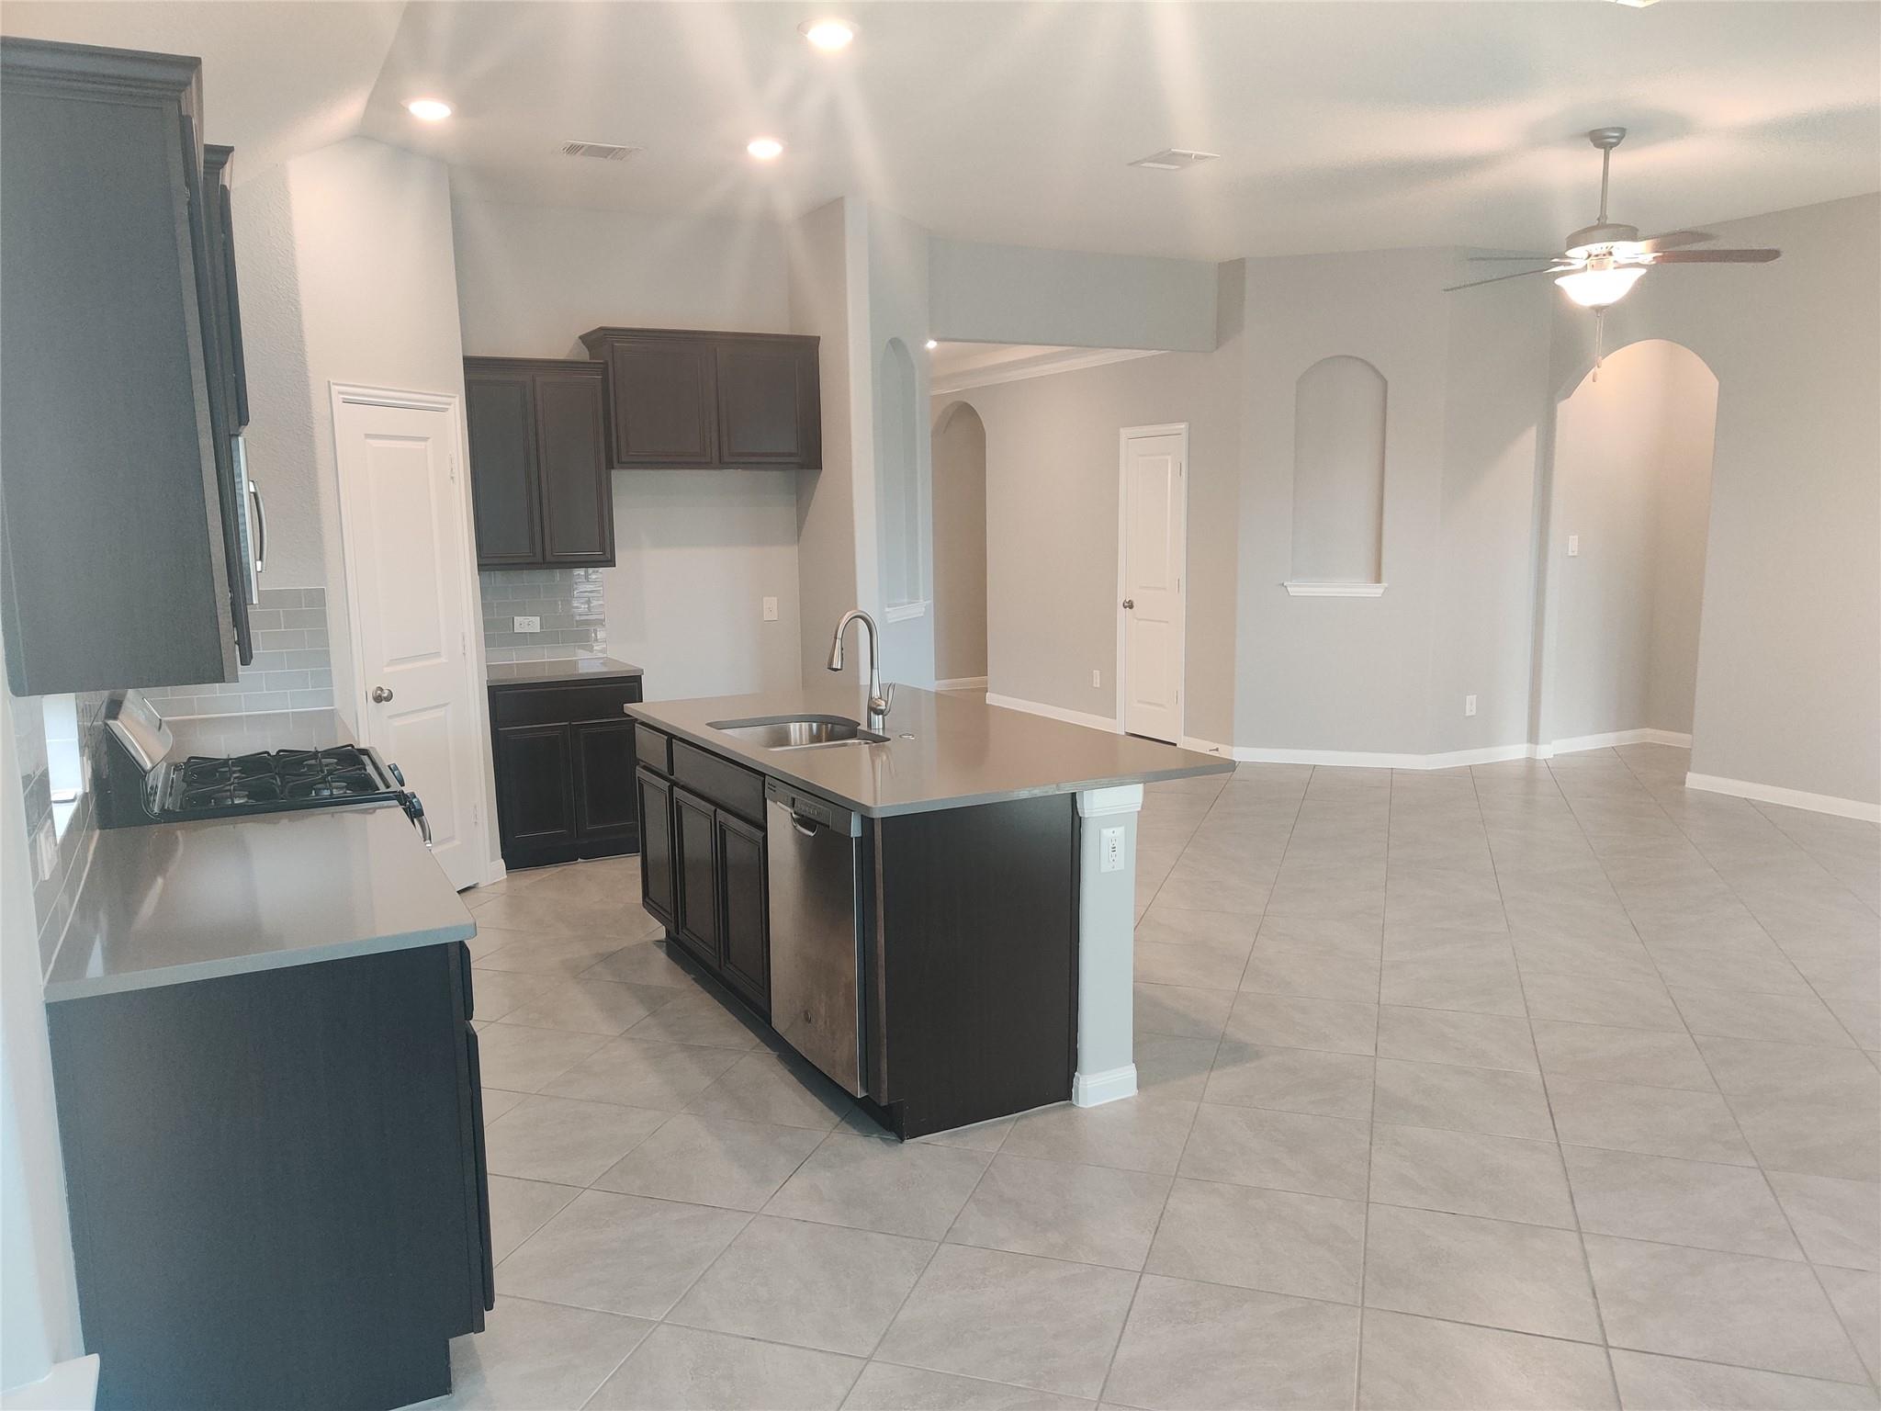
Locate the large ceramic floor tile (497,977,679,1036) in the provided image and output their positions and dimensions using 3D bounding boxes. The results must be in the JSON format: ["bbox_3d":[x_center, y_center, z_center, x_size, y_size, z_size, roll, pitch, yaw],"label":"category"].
[{"bbox_3d":[-1.189,1.013,4.981,0.465,0.010,0.465,2,9,17],"label":"large ceramic floor tile"}]

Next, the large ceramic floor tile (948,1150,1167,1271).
[{"bbox_3d":[0.295,1.218,3.536,0.465,0.010,0.465,2,9,17],"label":"large ceramic floor tile"}]

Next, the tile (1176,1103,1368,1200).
[{"bbox_3d":[0.869,1.148,3.783,0.457,0.010,0.457,2,9,17],"label":"tile"}]

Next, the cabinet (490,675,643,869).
[{"bbox_3d":[-1.818,0.272,6.931,0.695,0.875,0.610,-5,10,-28],"label":"cabinet"}]

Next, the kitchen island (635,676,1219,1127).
[{"bbox_3d":[-0.164,0.522,4.964,1.163,0.912,2.138,-5,10,-28],"label":"kitchen island"}]

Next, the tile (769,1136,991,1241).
[{"bbox_3d":[-0.147,1.187,3.627,0.457,0.010,0.457,2,9,17],"label":"tile"}]

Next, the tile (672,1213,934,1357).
[{"bbox_3d":[-0.290,1.270,3.232,0.462,0.010,0.462,2,9,17],"label":"tile"}]

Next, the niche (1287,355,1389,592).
[{"bbox_3d":[2.373,-1.363,8.772,0.570,1.415,0.140,2,9,17],"label":"niche"}]

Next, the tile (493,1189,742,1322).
[{"bbox_3d":[-0.725,1.238,3.329,0.457,0.010,0.457,2,9,17],"label":"tile"}]

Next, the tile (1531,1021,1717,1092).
[{"bbox_3d":[2.050,1.057,4.433,0.462,0.010,0.462,2,9,17],"label":"tile"}]

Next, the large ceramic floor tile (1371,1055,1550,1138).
[{"bbox_3d":[1.448,1.094,4.085,0.457,0.010,0.457,2,9,17],"label":"large ceramic floor tile"}]

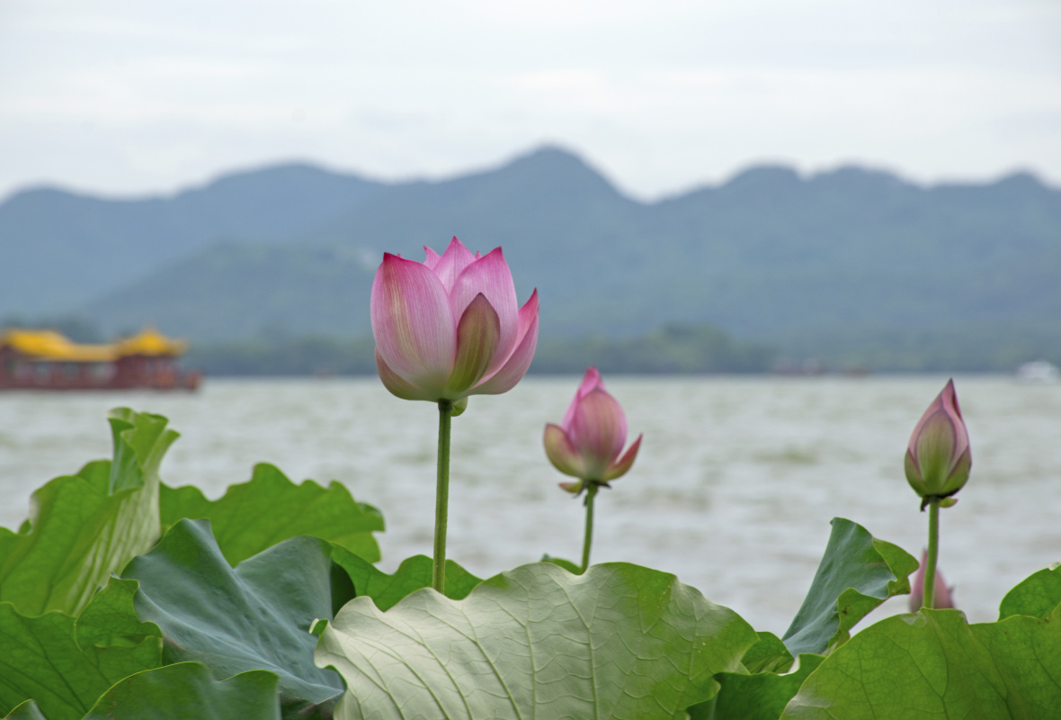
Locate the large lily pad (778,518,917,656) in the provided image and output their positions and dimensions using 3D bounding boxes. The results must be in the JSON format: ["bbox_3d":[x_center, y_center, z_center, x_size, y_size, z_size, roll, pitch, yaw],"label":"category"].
[{"bbox_3d":[0.287,0.211,5.700,0.145,0.160,0.170,0,0,0],"label":"large lily pad"}]

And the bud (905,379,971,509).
[{"bbox_3d":[0.389,0.078,6.000,0.064,0.121,0.064,7,0,0],"label":"bud"}]

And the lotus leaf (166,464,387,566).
[{"bbox_3d":[-0.282,0.173,6.500,0.290,0.160,0.260,0,0,0],"label":"lotus leaf"}]

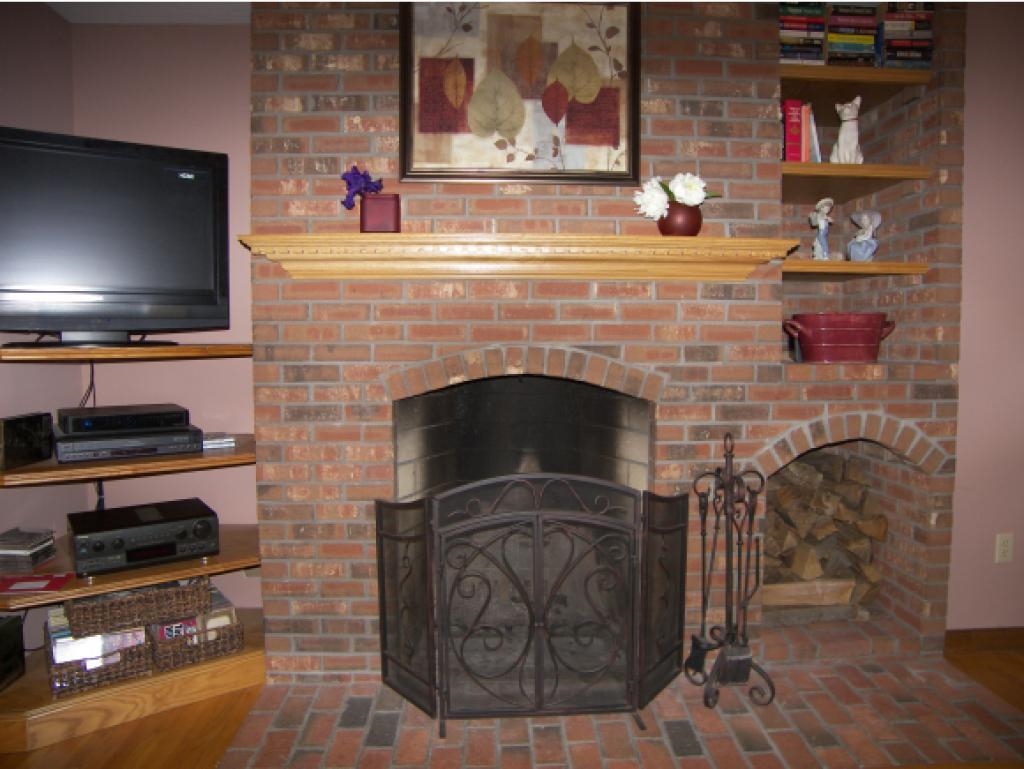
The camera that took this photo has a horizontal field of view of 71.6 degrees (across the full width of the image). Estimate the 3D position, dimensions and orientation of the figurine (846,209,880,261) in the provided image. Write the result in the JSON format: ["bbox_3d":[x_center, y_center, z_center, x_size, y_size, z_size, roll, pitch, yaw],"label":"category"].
[{"bbox_3d":[1.282,-0.538,2.590,0.122,0.195,0.105,2,4,22],"label":"figurine"}]

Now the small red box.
[{"bbox_3d":[-0.431,-0.559,2.330,0.131,0.135,0.115,0,4,-2],"label":"small red box"}]

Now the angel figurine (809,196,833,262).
[{"bbox_3d":[1.124,-0.558,2.580,0.085,0.235,0.085,-2,5,-32],"label":"angel figurine"}]

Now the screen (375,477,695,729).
[{"bbox_3d":[0.084,0.661,2.326,1.080,0.790,0.350,0,4,-2],"label":"screen"}]

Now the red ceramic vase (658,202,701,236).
[{"bbox_3d":[0.557,-0.548,2.360,0.146,0.130,0.146,0,4,-2],"label":"red ceramic vase"}]

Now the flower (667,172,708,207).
[{"bbox_3d":[0.584,-0.643,2.350,0.126,0.113,0.120,0,4,-2],"label":"flower"}]

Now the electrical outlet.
[{"bbox_3d":[1.824,0.607,2.630,0.071,0.116,0.012,0,4,-2],"label":"electrical outlet"}]

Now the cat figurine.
[{"bbox_3d":[1.216,-0.915,2.575,0.122,0.250,0.135,1,4,18],"label":"cat figurine"}]

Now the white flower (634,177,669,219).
[{"bbox_3d":[0.461,-0.612,2.345,0.120,0.145,0.120,0,4,-2],"label":"white flower"}]

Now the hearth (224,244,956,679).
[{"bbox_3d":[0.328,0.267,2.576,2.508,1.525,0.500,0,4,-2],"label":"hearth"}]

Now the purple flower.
[{"bbox_3d":[-0.488,-0.642,2.320,0.138,0.146,0.125,0,4,-2],"label":"purple flower"}]

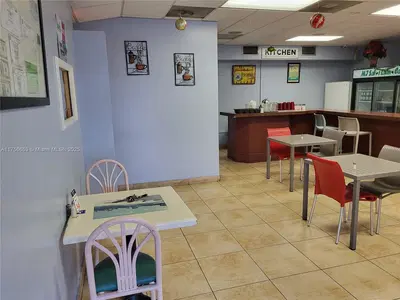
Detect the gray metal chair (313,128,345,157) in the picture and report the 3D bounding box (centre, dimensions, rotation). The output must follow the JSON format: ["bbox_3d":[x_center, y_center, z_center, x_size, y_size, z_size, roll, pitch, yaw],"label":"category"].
[{"bbox_3d":[2.157,0.119,5.313,0.540,0.850,0.470,-4,12,-15],"label":"gray metal chair"}]

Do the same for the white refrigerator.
[{"bbox_3d":[3.894,-0.911,8.029,0.720,1.740,0.830,-4,12,-15],"label":"white refrigerator"}]

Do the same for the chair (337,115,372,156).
[{"bbox_3d":[3.074,-0.133,5.989,0.470,1.040,0.470,-4,12,-15],"label":"chair"}]

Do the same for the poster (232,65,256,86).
[{"bbox_3d":[1.202,-2.009,8.081,0.680,0.515,0.030,-4,12,-15],"label":"poster"}]

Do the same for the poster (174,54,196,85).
[{"bbox_3d":[-0.245,-1.305,4.896,0.335,0.515,0.025,-4,12,-15],"label":"poster"}]

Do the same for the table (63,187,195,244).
[{"bbox_3d":[-0.532,0.814,2.372,0.820,0.750,0.780,-4,12,-15],"label":"table"}]

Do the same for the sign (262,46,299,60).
[{"bbox_3d":[2.145,-2.545,7.906,1.060,0.270,0.030,-4,12,-15],"label":"sign"}]

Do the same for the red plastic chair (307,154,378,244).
[{"bbox_3d":[1.598,0.515,3.372,0.530,0.850,0.470,-4,12,-15],"label":"red plastic chair"}]

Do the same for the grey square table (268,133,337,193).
[{"bbox_3d":[1.743,0.199,5.218,0.830,0.750,0.820,-4,12,-15],"label":"grey square table"}]

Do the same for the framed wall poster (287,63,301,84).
[{"bbox_3d":[2.671,-2.161,8.482,0.405,0.550,0.030,-4,12,-15],"label":"framed wall poster"}]

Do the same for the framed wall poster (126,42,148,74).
[{"bbox_3d":[-0.973,-1.419,4.661,0.340,0.510,0.025,-4,12,-15],"label":"framed wall poster"}]

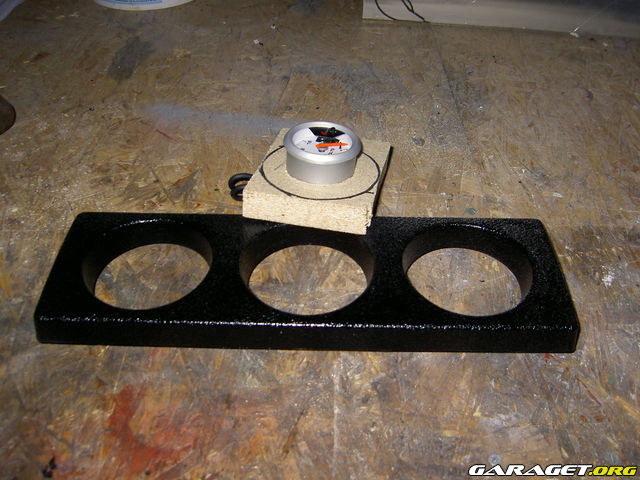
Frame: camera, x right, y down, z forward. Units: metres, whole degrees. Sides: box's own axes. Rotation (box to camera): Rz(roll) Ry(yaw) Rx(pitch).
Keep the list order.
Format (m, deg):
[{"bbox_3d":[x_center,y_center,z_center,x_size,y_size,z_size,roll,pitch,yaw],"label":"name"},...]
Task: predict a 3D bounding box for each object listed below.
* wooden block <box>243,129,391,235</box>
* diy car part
[{"bbox_3d":[0.002,-0.051,0.508,0.096,0.022,0.112,9,36,9],"label":"wooden block"},{"bbox_3d":[-0.009,0.028,0.449,0.359,0.027,0.105,1,43,1],"label":"diy car part"}]

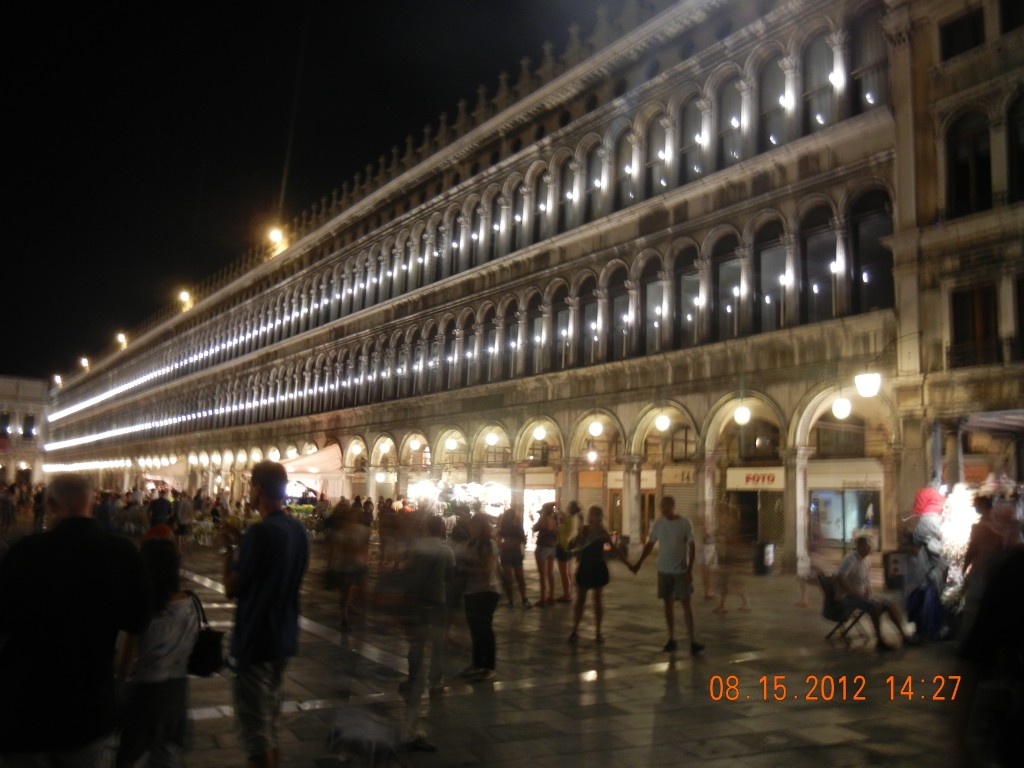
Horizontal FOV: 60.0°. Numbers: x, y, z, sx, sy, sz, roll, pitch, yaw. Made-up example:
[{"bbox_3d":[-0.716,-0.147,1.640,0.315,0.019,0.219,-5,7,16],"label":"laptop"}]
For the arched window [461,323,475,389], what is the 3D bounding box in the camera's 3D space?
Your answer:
[{"bbox_3d":[-1.749,-1.333,36.688,0.323,3.010,1.071,8,-10,-34],"label":"arched window"}]

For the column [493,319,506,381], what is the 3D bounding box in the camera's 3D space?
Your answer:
[{"bbox_3d":[-0.510,-1.356,34.640,0.394,2.626,0.394,2,-8,0],"label":"column"}]

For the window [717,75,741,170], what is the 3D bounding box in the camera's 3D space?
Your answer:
[{"bbox_3d":[6.257,-7.527,25.485,0.300,2.800,1.120,8,-10,-34],"label":"window"}]

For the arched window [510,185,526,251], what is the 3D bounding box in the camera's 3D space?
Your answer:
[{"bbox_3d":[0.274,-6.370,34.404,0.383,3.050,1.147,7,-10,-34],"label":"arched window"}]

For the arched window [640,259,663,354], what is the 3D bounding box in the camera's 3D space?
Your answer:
[{"bbox_3d":[4.370,-2.416,27.845,0.323,3.030,1.071,8,-10,-34],"label":"arched window"}]

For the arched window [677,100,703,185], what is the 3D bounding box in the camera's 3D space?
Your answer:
[{"bbox_3d":[5.452,-7.465,27.276,0.323,2.777,1.071,8,-10,-34],"label":"arched window"}]

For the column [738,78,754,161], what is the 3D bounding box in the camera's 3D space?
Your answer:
[{"bbox_3d":[6.468,-7.361,24.684,0.360,2.430,0.360,8,-10,-34],"label":"column"}]

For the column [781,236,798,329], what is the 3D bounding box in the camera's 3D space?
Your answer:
[{"bbox_3d":[7.203,-2.622,22.899,0.383,2.607,0.383,7,-10,-34],"label":"column"}]

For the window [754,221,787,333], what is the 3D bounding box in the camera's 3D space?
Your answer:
[{"bbox_3d":[6.833,-2.833,23.528,0.260,2.970,1.070,7,-10,-34],"label":"window"}]

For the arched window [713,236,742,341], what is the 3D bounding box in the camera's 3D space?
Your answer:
[{"bbox_3d":[5.978,-2.686,24.776,0.260,2.970,1.070,7,-10,-34],"label":"arched window"}]

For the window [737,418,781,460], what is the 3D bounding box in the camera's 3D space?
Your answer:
[{"bbox_3d":[7.765,1.748,28.023,0.200,1.320,1.700,8,-10,-34],"label":"window"}]

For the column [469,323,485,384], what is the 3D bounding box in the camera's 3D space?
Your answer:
[{"bbox_3d":[-1.397,-1.172,35.489,0.383,2.627,0.383,7,-10,-34],"label":"column"}]

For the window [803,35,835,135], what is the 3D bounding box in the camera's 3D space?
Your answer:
[{"bbox_3d":[8.076,-7.913,23.480,0.323,2.777,1.071,8,-10,-34],"label":"window"}]

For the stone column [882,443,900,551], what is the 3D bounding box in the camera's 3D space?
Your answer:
[{"bbox_3d":[8.526,2.747,19.978,0.330,2.850,0.330,7,-10,-34],"label":"stone column"}]

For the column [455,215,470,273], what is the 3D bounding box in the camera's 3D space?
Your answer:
[{"bbox_3d":[-2.042,-5.824,37.093,0.400,2.650,0.390,7,-10,-34],"label":"column"}]

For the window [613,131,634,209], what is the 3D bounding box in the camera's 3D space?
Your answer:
[{"bbox_3d":[3.653,-7.012,29.134,0.260,2.650,1.070,7,-10,-34],"label":"window"}]

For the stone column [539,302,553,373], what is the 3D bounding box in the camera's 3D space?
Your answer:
[{"bbox_3d":[1.198,-1.612,31.691,0.383,2.627,0.383,2,-8,0],"label":"stone column"}]

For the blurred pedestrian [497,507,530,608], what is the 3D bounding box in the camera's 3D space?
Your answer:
[{"bbox_3d":[0.054,2.889,14.853,0.500,1.630,0.360,6,-9,-27],"label":"blurred pedestrian"}]

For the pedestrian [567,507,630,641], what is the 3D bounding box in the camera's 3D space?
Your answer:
[{"bbox_3d":[1.082,2.323,10.850,0.720,1.650,0.420,0,-8,16],"label":"pedestrian"}]

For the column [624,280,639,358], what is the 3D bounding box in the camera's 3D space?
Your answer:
[{"bbox_3d":[3.817,-2.094,28.381,0.394,2.626,0.394,2,-8,0],"label":"column"}]

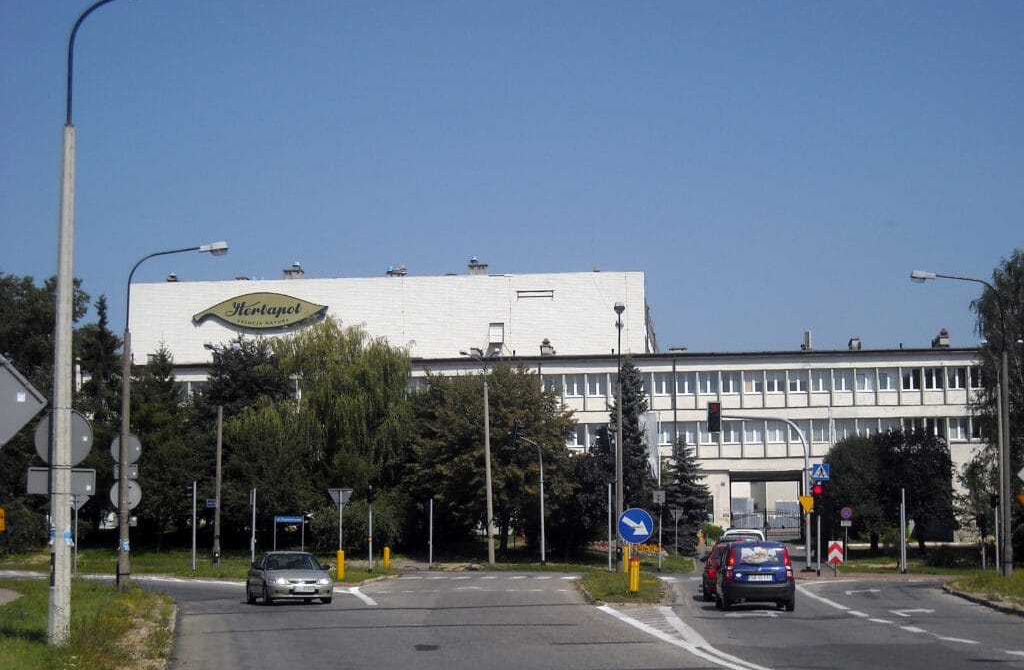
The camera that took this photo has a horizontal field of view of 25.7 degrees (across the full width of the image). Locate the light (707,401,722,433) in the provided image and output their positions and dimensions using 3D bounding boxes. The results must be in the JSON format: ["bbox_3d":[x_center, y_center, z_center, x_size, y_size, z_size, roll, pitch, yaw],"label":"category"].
[{"bbox_3d":[7.866,3.212,87.550,0.526,1.169,0.350,0,-5,0],"label":"light"}]

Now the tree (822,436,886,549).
[{"bbox_3d":[20.176,9.249,131.290,4.205,6.758,4.205,0,-5,0],"label":"tree"}]

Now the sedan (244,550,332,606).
[{"bbox_3d":[-5.760,6.259,58.313,1.700,1.400,4.300,1,-5,-14],"label":"sedan"}]

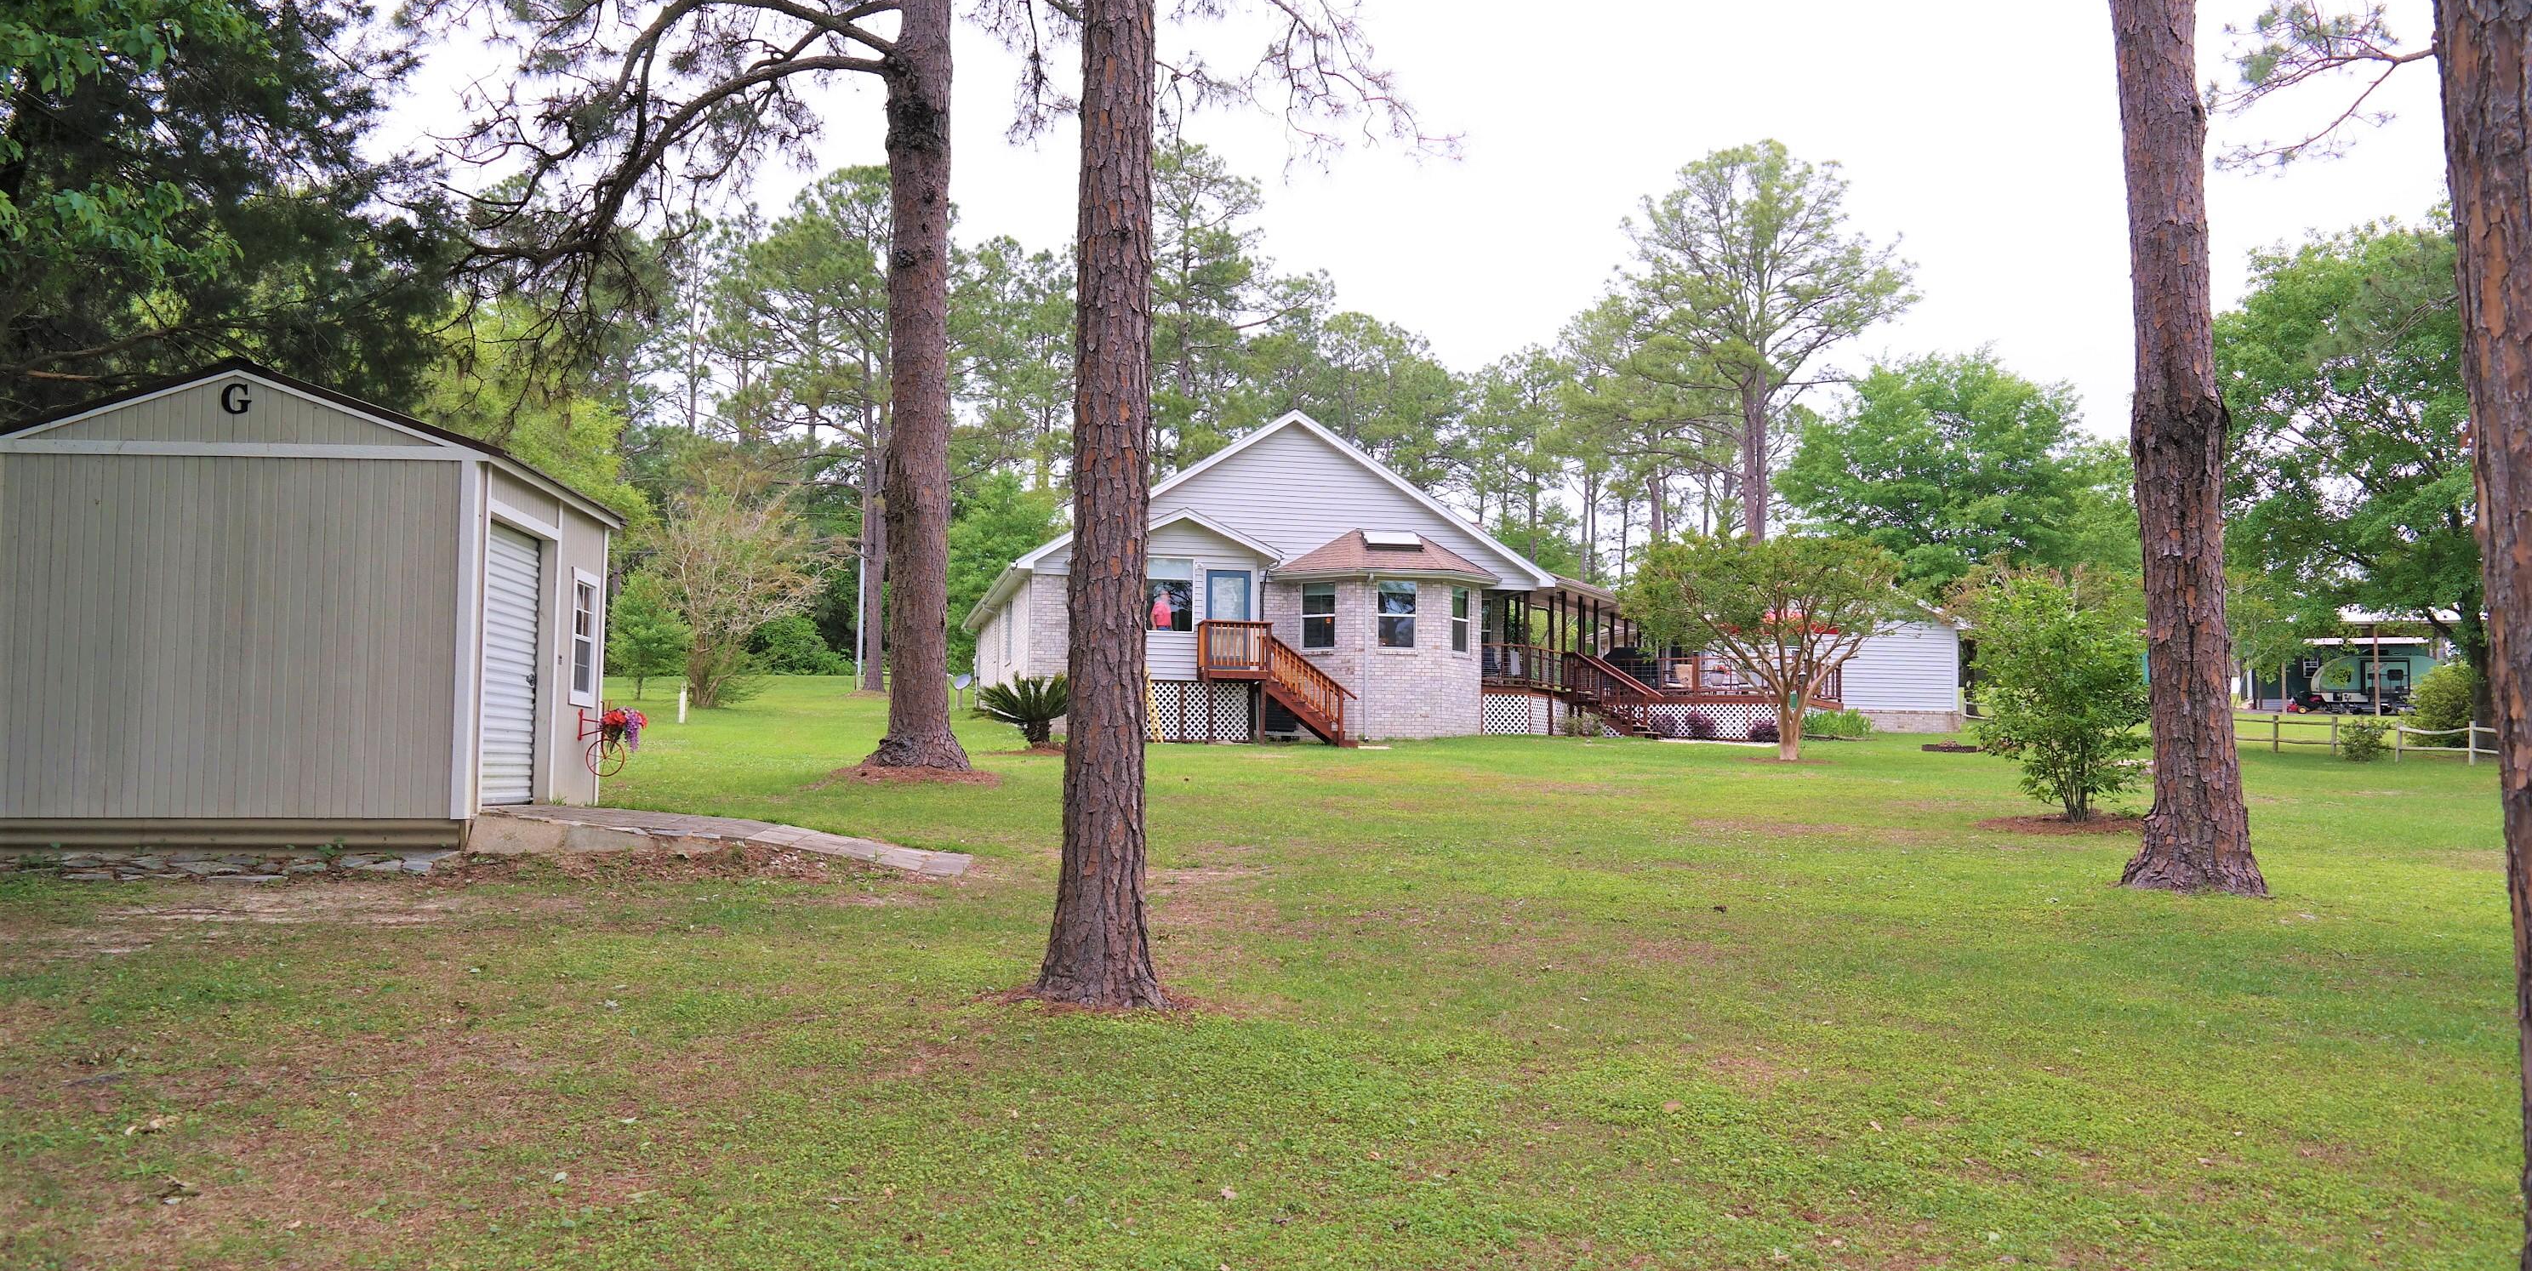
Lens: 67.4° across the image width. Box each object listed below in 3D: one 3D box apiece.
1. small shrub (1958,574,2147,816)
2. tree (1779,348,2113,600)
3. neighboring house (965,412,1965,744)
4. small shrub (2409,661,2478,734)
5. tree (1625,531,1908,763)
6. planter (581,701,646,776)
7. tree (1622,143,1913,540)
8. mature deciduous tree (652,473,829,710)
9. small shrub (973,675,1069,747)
[{"bbox_3d":[8.011,0.590,19.200,1.900,2.541,1.850,1,-4,0],"label":"small shrub"},{"bbox_3d":[21.892,-3.306,61.000,10.800,11.698,10.500,1,-4,0],"label":"tree"},{"bbox_3d":[5.072,-0.590,48.465,24.500,7.000,19.000,1,-4,-12],"label":"neighboring house"},{"bbox_3d":[27.297,1.559,44.000,1.850,1.926,1.800,1,-4,0],"label":"small shrub"},{"bbox_3d":[7.829,0.203,30.000,4.400,3.596,4.300,1,-4,0],"label":"tree"},{"bbox_3d":[-5.007,0.799,14.600,0.520,0.570,0.270,1,-4,-4],"label":"planter"},{"bbox_3d":[16.046,-6.644,61.000,9.200,18.373,9.000,1,-4,0],"label":"tree"},{"bbox_3d":[-13.882,-1.172,50.000,4.700,6.201,4.700,1,-4,0],"label":"mature deciduous tree"},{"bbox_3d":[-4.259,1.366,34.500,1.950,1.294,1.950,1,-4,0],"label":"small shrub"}]

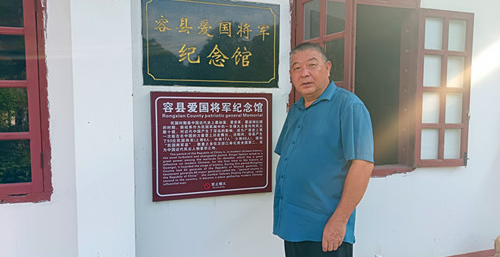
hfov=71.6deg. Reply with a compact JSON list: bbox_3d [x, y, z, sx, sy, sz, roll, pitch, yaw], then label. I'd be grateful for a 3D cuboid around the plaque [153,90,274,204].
[{"bbox_3d":[-0.204,0.097,2.020,0.707,0.604,0.028,-1,4,-17],"label":"plaque"}]

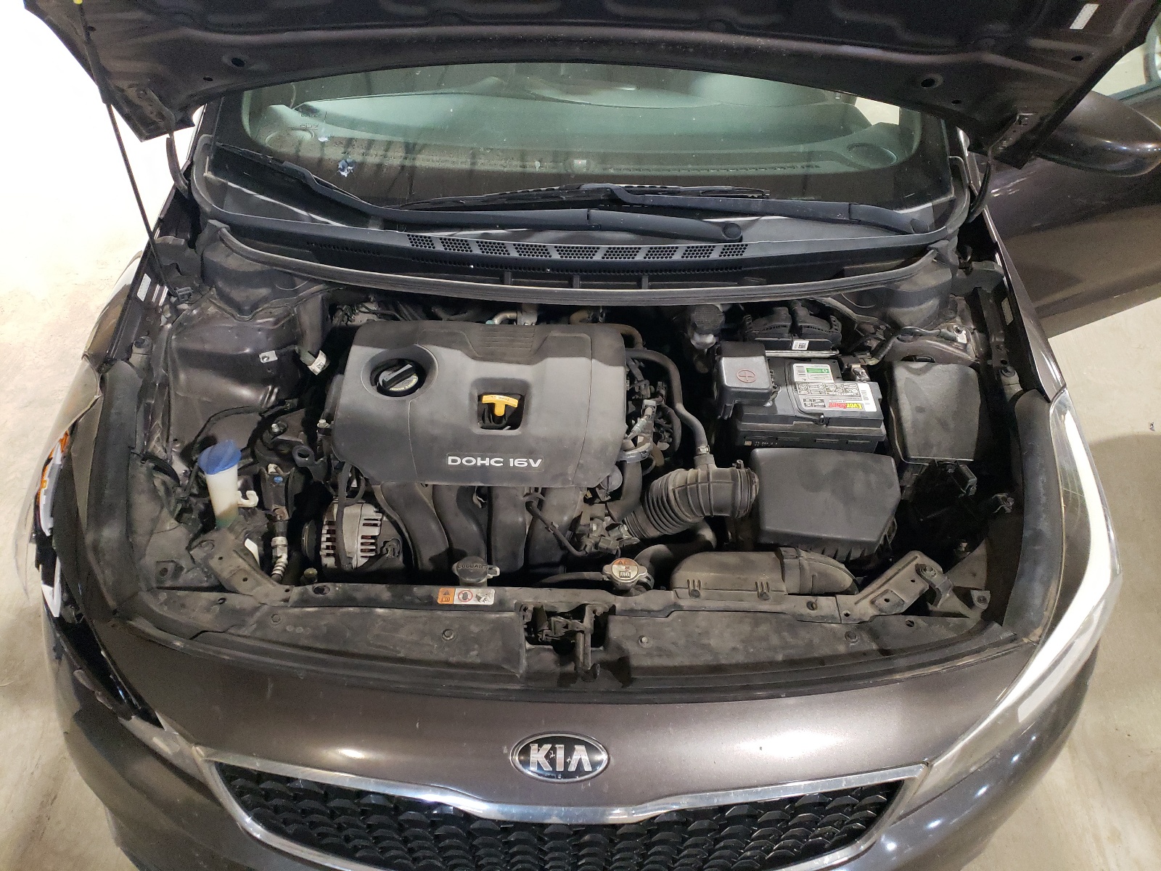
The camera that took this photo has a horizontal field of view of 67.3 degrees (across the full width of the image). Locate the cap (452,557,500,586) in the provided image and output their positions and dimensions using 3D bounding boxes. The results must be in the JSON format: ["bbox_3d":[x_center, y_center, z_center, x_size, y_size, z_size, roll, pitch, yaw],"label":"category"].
[{"bbox_3d":[-0.147,0.192,1.225,0.064,0.024,0.045,2,42,2],"label":"cap"}]

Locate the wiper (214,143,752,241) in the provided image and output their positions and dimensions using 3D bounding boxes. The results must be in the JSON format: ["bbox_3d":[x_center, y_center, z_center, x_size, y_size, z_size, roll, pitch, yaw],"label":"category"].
[{"bbox_3d":[-0.226,-0.428,1.583,1.030,0.074,0.159,8,43,9],"label":"wiper"}]

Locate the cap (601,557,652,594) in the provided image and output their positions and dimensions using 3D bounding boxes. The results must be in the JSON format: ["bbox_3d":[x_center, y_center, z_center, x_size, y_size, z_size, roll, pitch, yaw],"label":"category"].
[{"bbox_3d":[0.064,0.197,1.225,0.064,0.030,0.048,2,42,2],"label":"cap"}]

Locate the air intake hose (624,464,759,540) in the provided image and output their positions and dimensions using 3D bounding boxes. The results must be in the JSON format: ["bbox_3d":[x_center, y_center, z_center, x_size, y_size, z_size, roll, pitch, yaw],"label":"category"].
[{"bbox_3d":[0.182,0.109,1.420,0.215,0.105,0.118,2,42,2],"label":"air intake hose"}]

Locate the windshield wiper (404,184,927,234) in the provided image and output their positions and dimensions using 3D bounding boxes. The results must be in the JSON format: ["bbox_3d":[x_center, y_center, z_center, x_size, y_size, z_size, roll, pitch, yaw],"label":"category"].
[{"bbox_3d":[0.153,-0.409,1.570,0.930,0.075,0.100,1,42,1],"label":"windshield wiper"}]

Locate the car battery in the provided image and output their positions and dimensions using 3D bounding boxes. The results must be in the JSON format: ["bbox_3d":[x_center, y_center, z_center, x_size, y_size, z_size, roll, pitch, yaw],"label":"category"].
[{"bbox_3d":[0.395,-0.015,1.574,0.242,0.190,0.175,3,42,3],"label":"car battery"}]

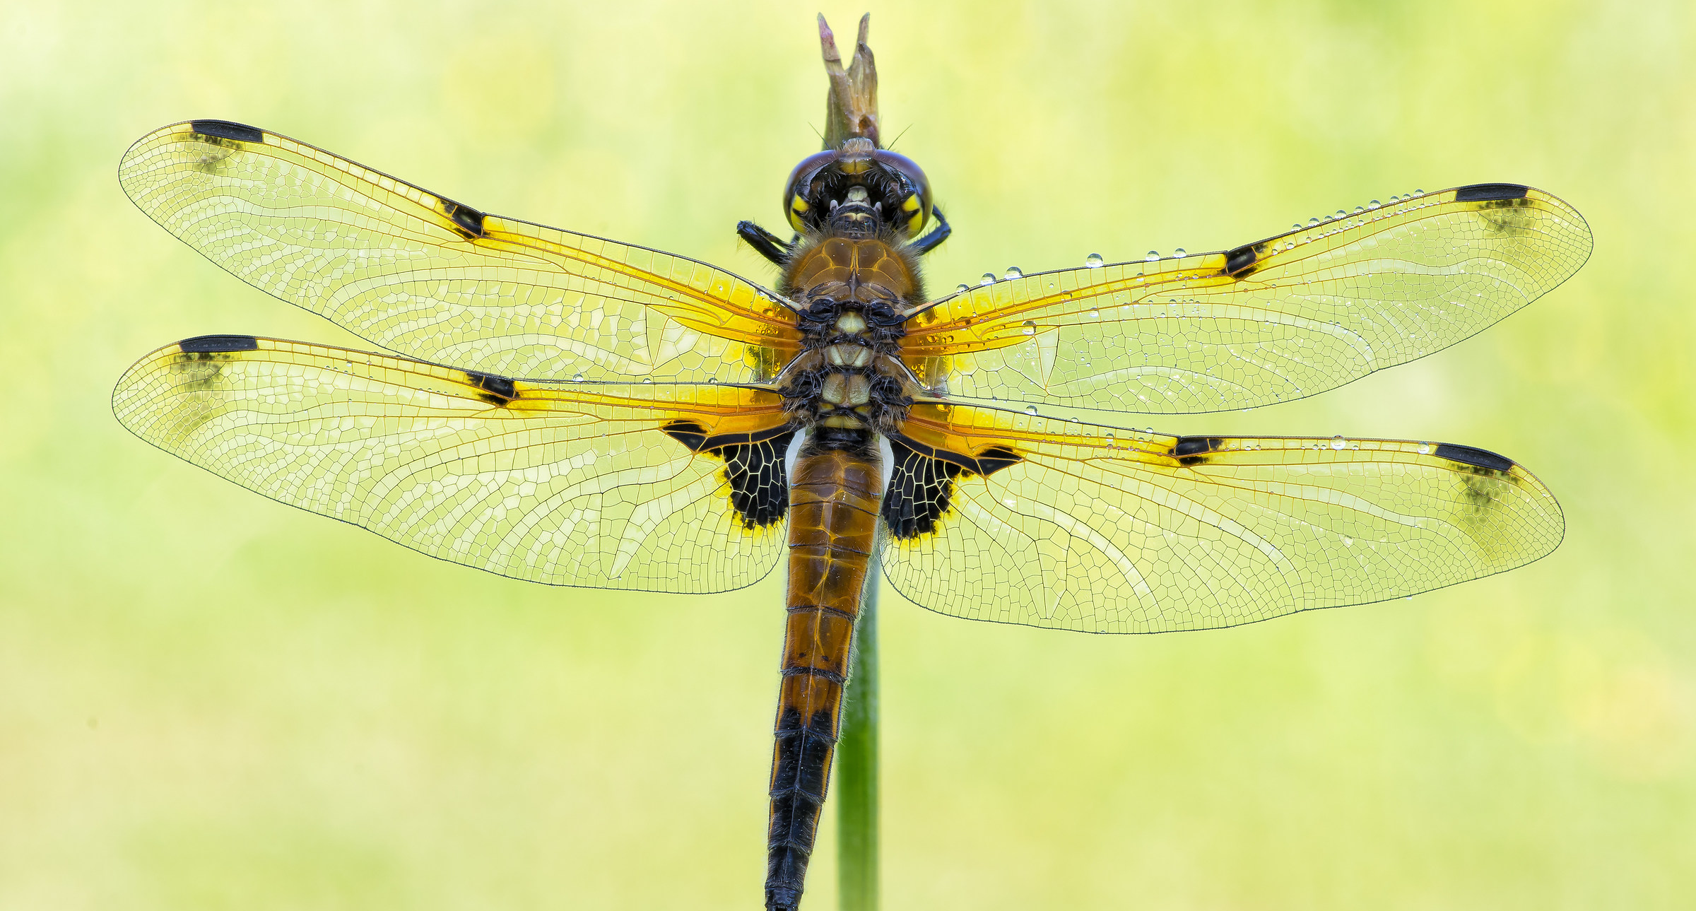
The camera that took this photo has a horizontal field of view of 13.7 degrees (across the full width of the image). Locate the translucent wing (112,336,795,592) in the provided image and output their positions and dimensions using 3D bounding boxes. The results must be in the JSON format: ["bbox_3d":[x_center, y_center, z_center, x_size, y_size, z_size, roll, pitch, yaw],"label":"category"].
[{"bbox_3d":[-0.021,0.001,0.372,0.036,0.012,0.003,5,0,0],"label":"translucent wing"}]

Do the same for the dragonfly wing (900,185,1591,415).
[{"bbox_3d":[0.021,-0.007,0.372,0.037,0.009,0.003,-11,0,0],"label":"dragonfly wing"}]

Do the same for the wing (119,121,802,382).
[{"bbox_3d":[-0.021,-0.009,0.372,0.037,0.009,0.003,16,0,0],"label":"wing"}]

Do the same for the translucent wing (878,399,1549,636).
[{"bbox_3d":[0.020,0.004,0.372,0.036,0.011,0.003,5,0,0],"label":"translucent wing"}]

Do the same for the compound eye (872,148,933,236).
[{"bbox_3d":[0.003,-0.014,0.373,0.003,0.005,0.004,0,0,0],"label":"compound eye"}]

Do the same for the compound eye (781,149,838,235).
[{"bbox_3d":[-0.002,-0.014,0.373,0.003,0.004,0.004,0,0,0],"label":"compound eye"}]

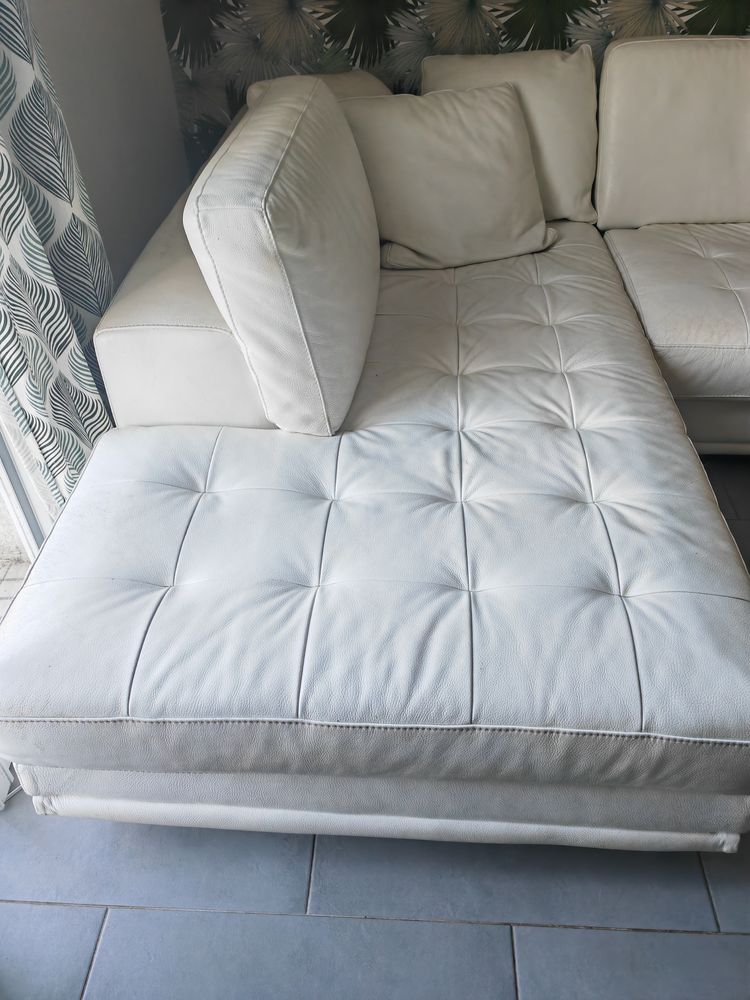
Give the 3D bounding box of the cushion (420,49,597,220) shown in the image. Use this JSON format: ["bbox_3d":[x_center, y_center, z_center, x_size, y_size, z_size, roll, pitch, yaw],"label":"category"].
[{"bbox_3d":[0.349,-0.907,1.977,0.439,0.428,0.140,-9,14,-8],"label":"cushion"}]

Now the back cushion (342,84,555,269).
[{"bbox_3d":[0.182,-0.796,1.881,0.460,0.412,0.140,-13,1,-18],"label":"back cushion"}]

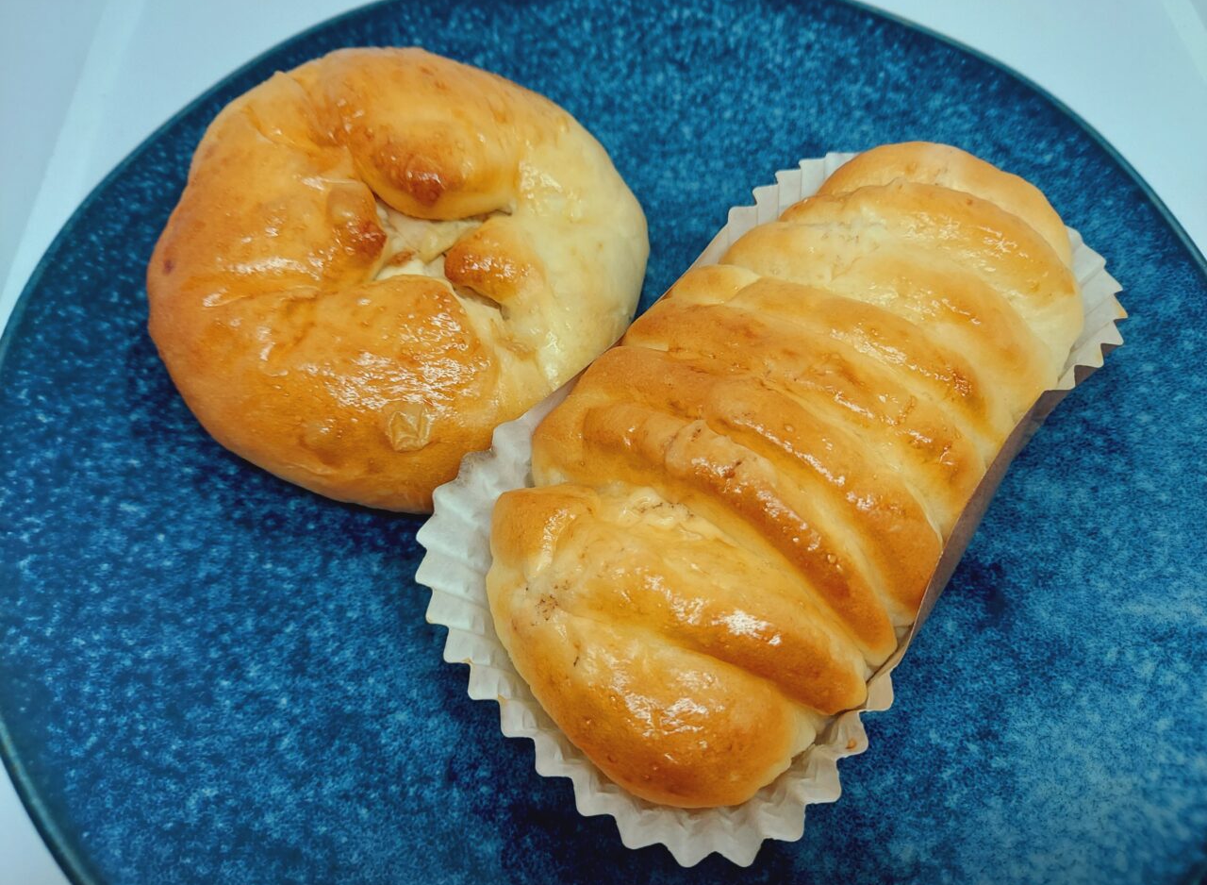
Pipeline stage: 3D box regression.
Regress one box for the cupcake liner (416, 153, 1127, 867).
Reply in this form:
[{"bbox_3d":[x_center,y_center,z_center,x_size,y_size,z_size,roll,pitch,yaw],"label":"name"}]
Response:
[{"bbox_3d":[0.040,0.001,0.183,0.087,0.034,0.165,38,68,18],"label":"cupcake liner"}]

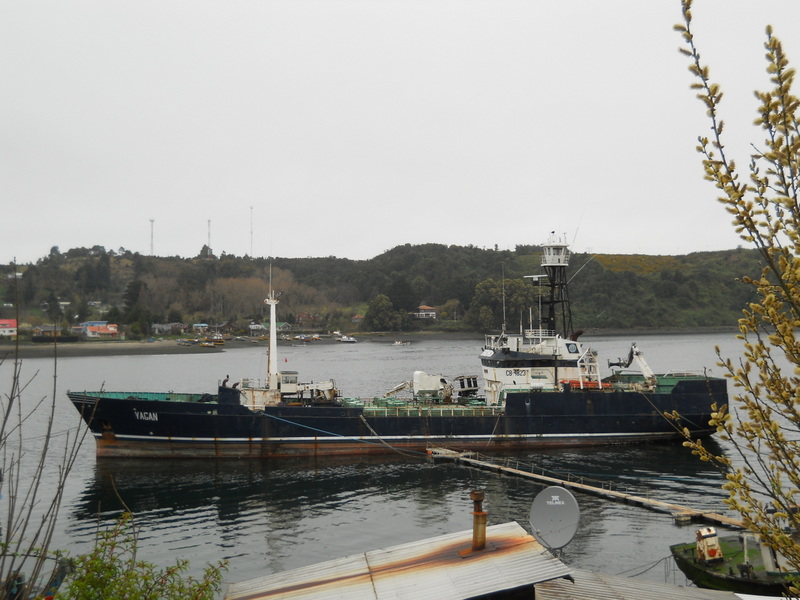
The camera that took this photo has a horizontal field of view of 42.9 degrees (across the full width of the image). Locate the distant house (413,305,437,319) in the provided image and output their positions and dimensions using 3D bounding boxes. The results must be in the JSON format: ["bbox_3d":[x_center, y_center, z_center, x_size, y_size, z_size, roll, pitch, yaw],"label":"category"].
[{"bbox_3d":[12.800,5.900,530.000,11.500,6.900,9.000,0,-1,-3],"label":"distant house"}]

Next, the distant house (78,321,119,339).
[{"bbox_3d":[-111.200,10.900,375.000,14.000,6.200,10.000,0,-1,-16],"label":"distant house"}]

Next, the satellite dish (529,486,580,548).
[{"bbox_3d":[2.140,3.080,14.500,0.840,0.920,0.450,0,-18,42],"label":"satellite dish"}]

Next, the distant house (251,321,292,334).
[{"bbox_3d":[-59.200,12.400,465.000,15.000,5.600,8.500,0,-1,37],"label":"distant house"}]

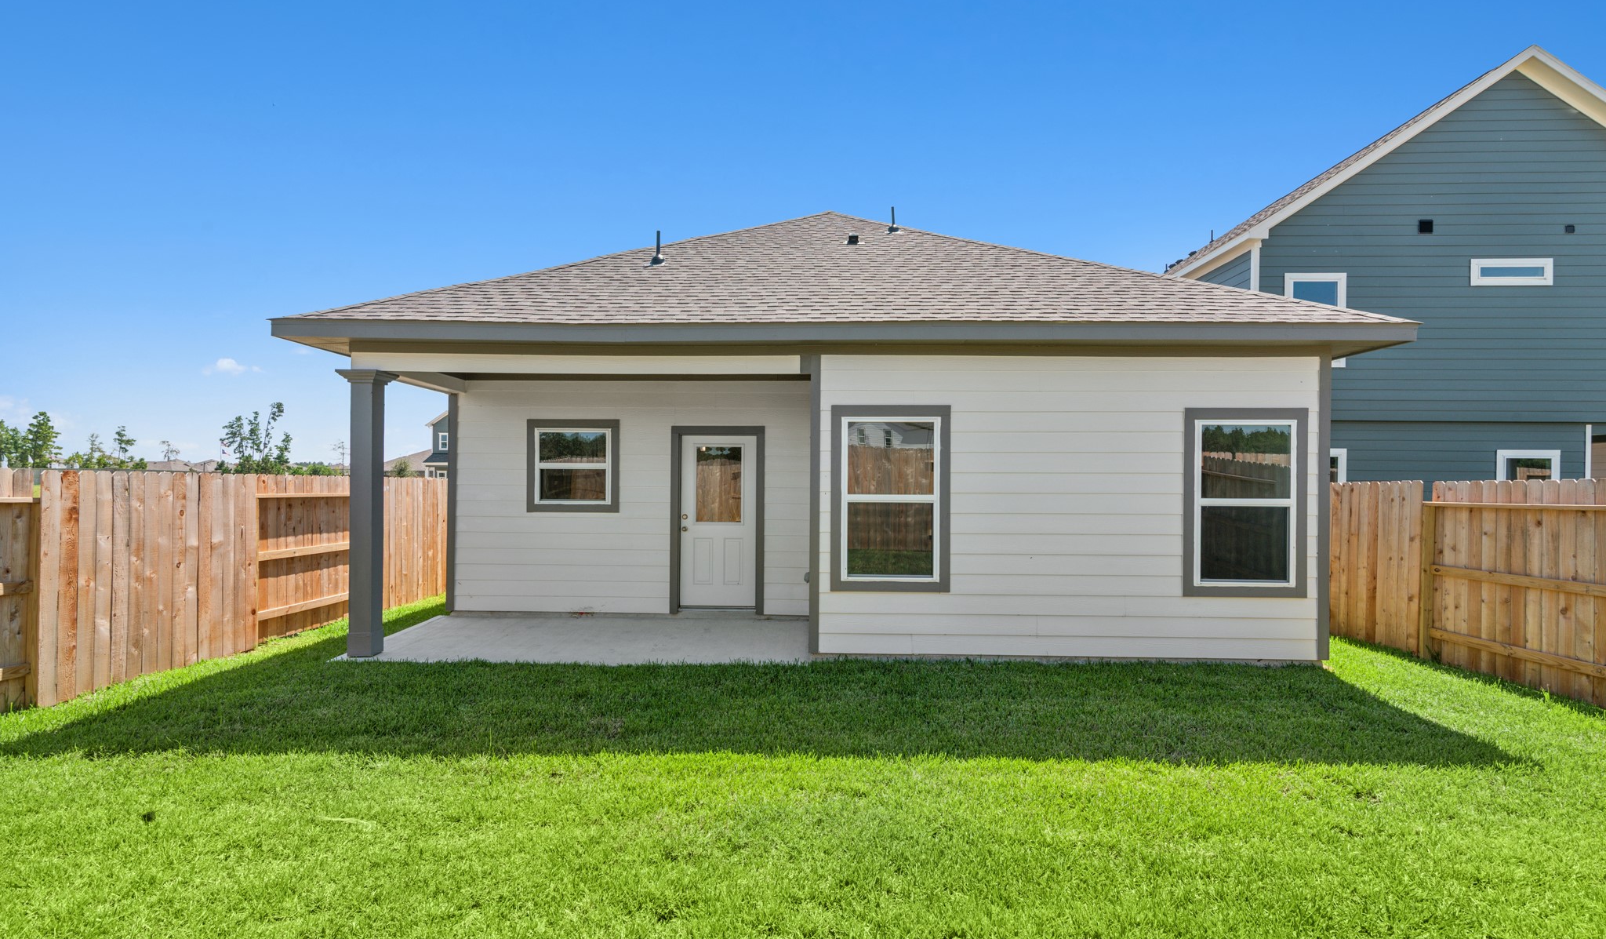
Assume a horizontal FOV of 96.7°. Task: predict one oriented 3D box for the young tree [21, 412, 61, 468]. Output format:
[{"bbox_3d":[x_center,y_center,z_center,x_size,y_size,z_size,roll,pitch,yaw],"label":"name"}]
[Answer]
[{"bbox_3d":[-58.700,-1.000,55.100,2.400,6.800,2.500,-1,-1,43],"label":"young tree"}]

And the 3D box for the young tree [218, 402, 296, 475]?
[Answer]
[{"bbox_3d":[-32.100,-0.760,42.100,3.600,6.300,3.300,1,-1,-37],"label":"young tree"}]

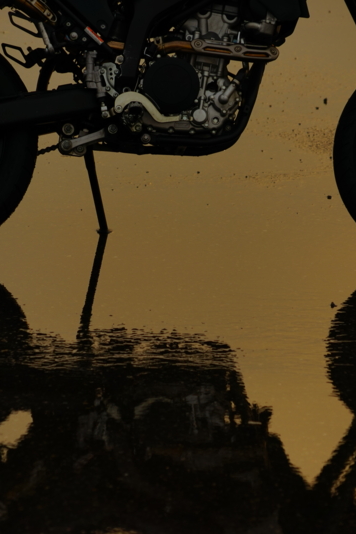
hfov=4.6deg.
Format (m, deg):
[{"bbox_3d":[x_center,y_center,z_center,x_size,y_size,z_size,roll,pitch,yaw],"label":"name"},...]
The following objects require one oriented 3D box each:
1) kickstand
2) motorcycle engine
[{"bbox_3d":[-0.229,-0.218,12.338,0.040,0.280,0.045,-11,26,1],"label":"kickstand"},{"bbox_3d":[0.033,-0.544,12.186,0.325,0.345,0.290,1,-7,-4],"label":"motorcycle engine"}]

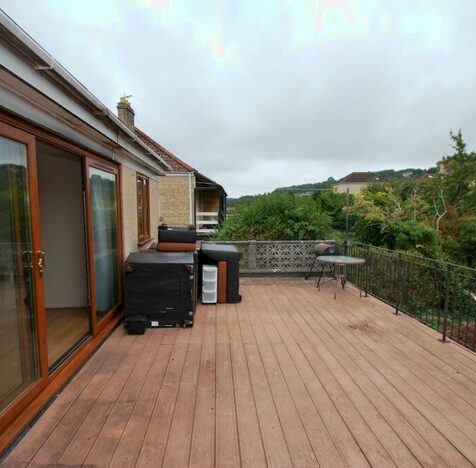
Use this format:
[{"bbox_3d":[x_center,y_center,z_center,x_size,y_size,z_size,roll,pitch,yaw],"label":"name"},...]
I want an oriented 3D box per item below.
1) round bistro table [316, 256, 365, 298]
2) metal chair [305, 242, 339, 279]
[{"bbox_3d":[1.962,0.821,5.630,0.879,0.697,0.879,0,5,0],"label":"round bistro table"},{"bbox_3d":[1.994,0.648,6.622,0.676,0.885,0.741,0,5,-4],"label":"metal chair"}]

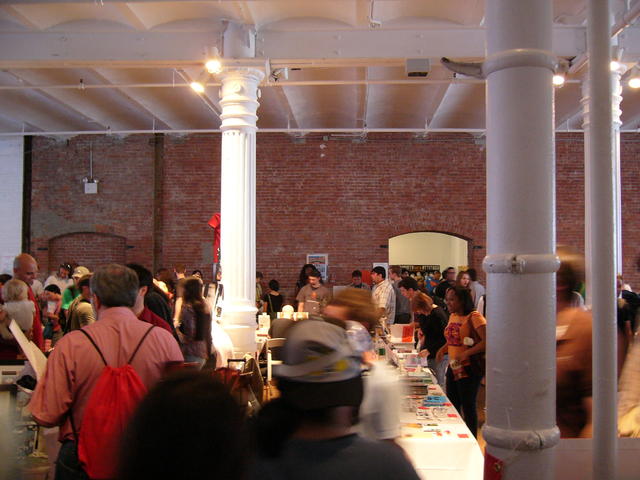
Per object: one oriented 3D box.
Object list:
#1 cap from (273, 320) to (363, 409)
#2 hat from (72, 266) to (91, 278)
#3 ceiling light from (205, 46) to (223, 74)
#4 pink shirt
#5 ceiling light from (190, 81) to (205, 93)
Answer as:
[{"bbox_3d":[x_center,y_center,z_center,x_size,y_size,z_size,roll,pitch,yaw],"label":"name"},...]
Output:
[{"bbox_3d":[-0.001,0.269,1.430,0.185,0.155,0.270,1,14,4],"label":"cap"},{"bbox_3d":[-2.838,0.384,7.700,0.180,0.140,0.260,-1,-3,12],"label":"hat"},{"bbox_3d":[-1.259,-2.122,7.650,0.190,0.310,0.200,1,-3,-18],"label":"ceiling light"},{"bbox_3d":[-0.809,0.523,2.500,0.580,0.560,0.360,1,-3,-19],"label":"pink shirt"},{"bbox_3d":[-1.562,-1.957,8.250,0.170,0.160,0.180,1,-3,-18],"label":"ceiling light"}]

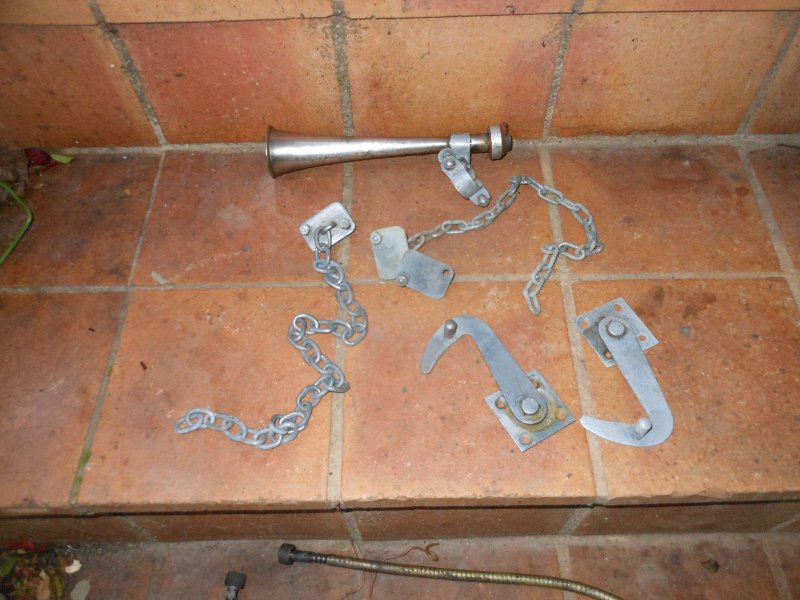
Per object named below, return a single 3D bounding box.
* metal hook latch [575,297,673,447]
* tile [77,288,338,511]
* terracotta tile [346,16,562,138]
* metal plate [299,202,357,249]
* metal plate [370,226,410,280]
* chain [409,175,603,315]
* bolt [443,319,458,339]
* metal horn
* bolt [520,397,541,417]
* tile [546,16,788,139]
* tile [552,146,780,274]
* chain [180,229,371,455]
[{"bbox_3d":[0.204,0.058,0.593,0.080,0.026,0.153,4,60,3],"label":"metal hook latch"},{"bbox_3d":[-0.159,0.082,0.583,0.201,0.023,0.208,-1,59,1],"label":"tile"},{"bbox_3d":[0.053,-0.236,0.685,0.215,0.156,0.020,-1,60,1],"label":"terracotta tile"},{"bbox_3d":[-0.073,-0.073,0.646,0.056,0.006,0.037,-38,65,-20],"label":"metal plate"},{"bbox_3d":[-0.008,-0.046,0.628,0.034,0.006,0.061,-9,59,-4],"label":"metal plate"},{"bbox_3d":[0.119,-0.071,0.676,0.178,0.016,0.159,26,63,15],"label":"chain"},{"bbox_3d":[0.047,0.029,0.607,0.012,0.017,0.012,-1,60,1],"label":"bolt"},{"bbox_3d":[-0.009,-0.168,0.715,0.269,0.059,0.059,-3,60,-1],"label":"metal horn"},{"bbox_3d":[0.109,0.092,0.547,0.015,0.012,0.015,-1,59,1],"label":"bolt"},{"bbox_3d":[0.261,-0.227,0.648,0.198,0.149,0.019,-1,59,1],"label":"tile"},{"bbox_3d":[0.267,-0.091,0.675,0.202,0.019,0.165,-1,59,1],"label":"tile"},{"bbox_3d":[-0.096,0.029,0.621,0.132,0.018,0.258,17,61,11],"label":"chain"}]

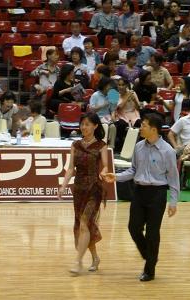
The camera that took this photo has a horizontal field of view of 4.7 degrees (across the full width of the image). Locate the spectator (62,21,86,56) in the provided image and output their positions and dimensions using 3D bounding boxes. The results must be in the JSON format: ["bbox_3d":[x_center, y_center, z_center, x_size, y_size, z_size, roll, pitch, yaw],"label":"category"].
[{"bbox_3d":[-0.349,-1.461,37.726,0.500,1.260,0.750,0,5,-10],"label":"spectator"}]

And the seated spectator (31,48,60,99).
[{"bbox_3d":[-0.737,-0.935,36.006,0.480,1.260,0.750,0,5,-8],"label":"seated spectator"}]

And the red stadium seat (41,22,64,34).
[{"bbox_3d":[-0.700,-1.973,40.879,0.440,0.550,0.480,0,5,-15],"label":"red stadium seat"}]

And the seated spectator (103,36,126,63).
[{"bbox_3d":[0.327,-1.263,38.585,0.500,1.250,0.720,1,5,-5],"label":"seated spectator"}]

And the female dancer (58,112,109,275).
[{"bbox_3d":[-0.096,0.431,23.450,0.500,1.620,0.480,3,6,37],"label":"female dancer"}]

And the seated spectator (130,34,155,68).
[{"bbox_3d":[0.723,-1.232,37.174,0.520,1.220,0.750,1,5,-5],"label":"seated spectator"}]

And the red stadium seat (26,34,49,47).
[{"bbox_3d":[-0.920,-1.719,38.564,0.420,0.400,0.440,0,5,-14],"label":"red stadium seat"}]

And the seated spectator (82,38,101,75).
[{"bbox_3d":[-0.075,-1.288,38.600,0.480,1.150,0.720,0,5,3],"label":"seated spectator"}]

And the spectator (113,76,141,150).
[{"bbox_3d":[0.510,-0.566,36.300,0.500,1.180,0.720,1,5,9],"label":"spectator"}]

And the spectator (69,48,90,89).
[{"bbox_3d":[-0.253,-1.085,37.800,0.500,1.200,0.750,0,5,3],"label":"spectator"}]

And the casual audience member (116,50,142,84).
[{"bbox_3d":[0.547,-1.012,37.800,0.500,1.200,0.750,0,5,-6],"label":"casual audience member"}]

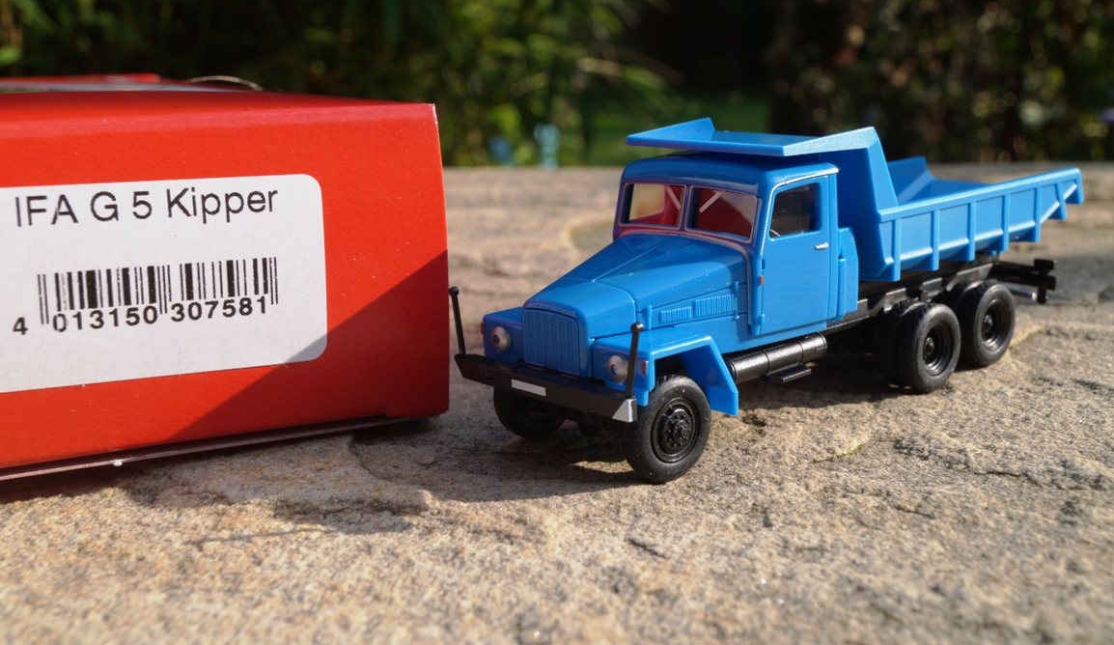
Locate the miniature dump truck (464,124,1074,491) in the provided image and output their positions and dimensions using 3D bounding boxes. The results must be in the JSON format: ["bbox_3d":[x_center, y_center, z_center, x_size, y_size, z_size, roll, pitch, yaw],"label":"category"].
[{"bbox_3d":[0.031,-0.008,0.172,0.090,0.033,0.029,-14,17,-41],"label":"miniature dump truck"}]

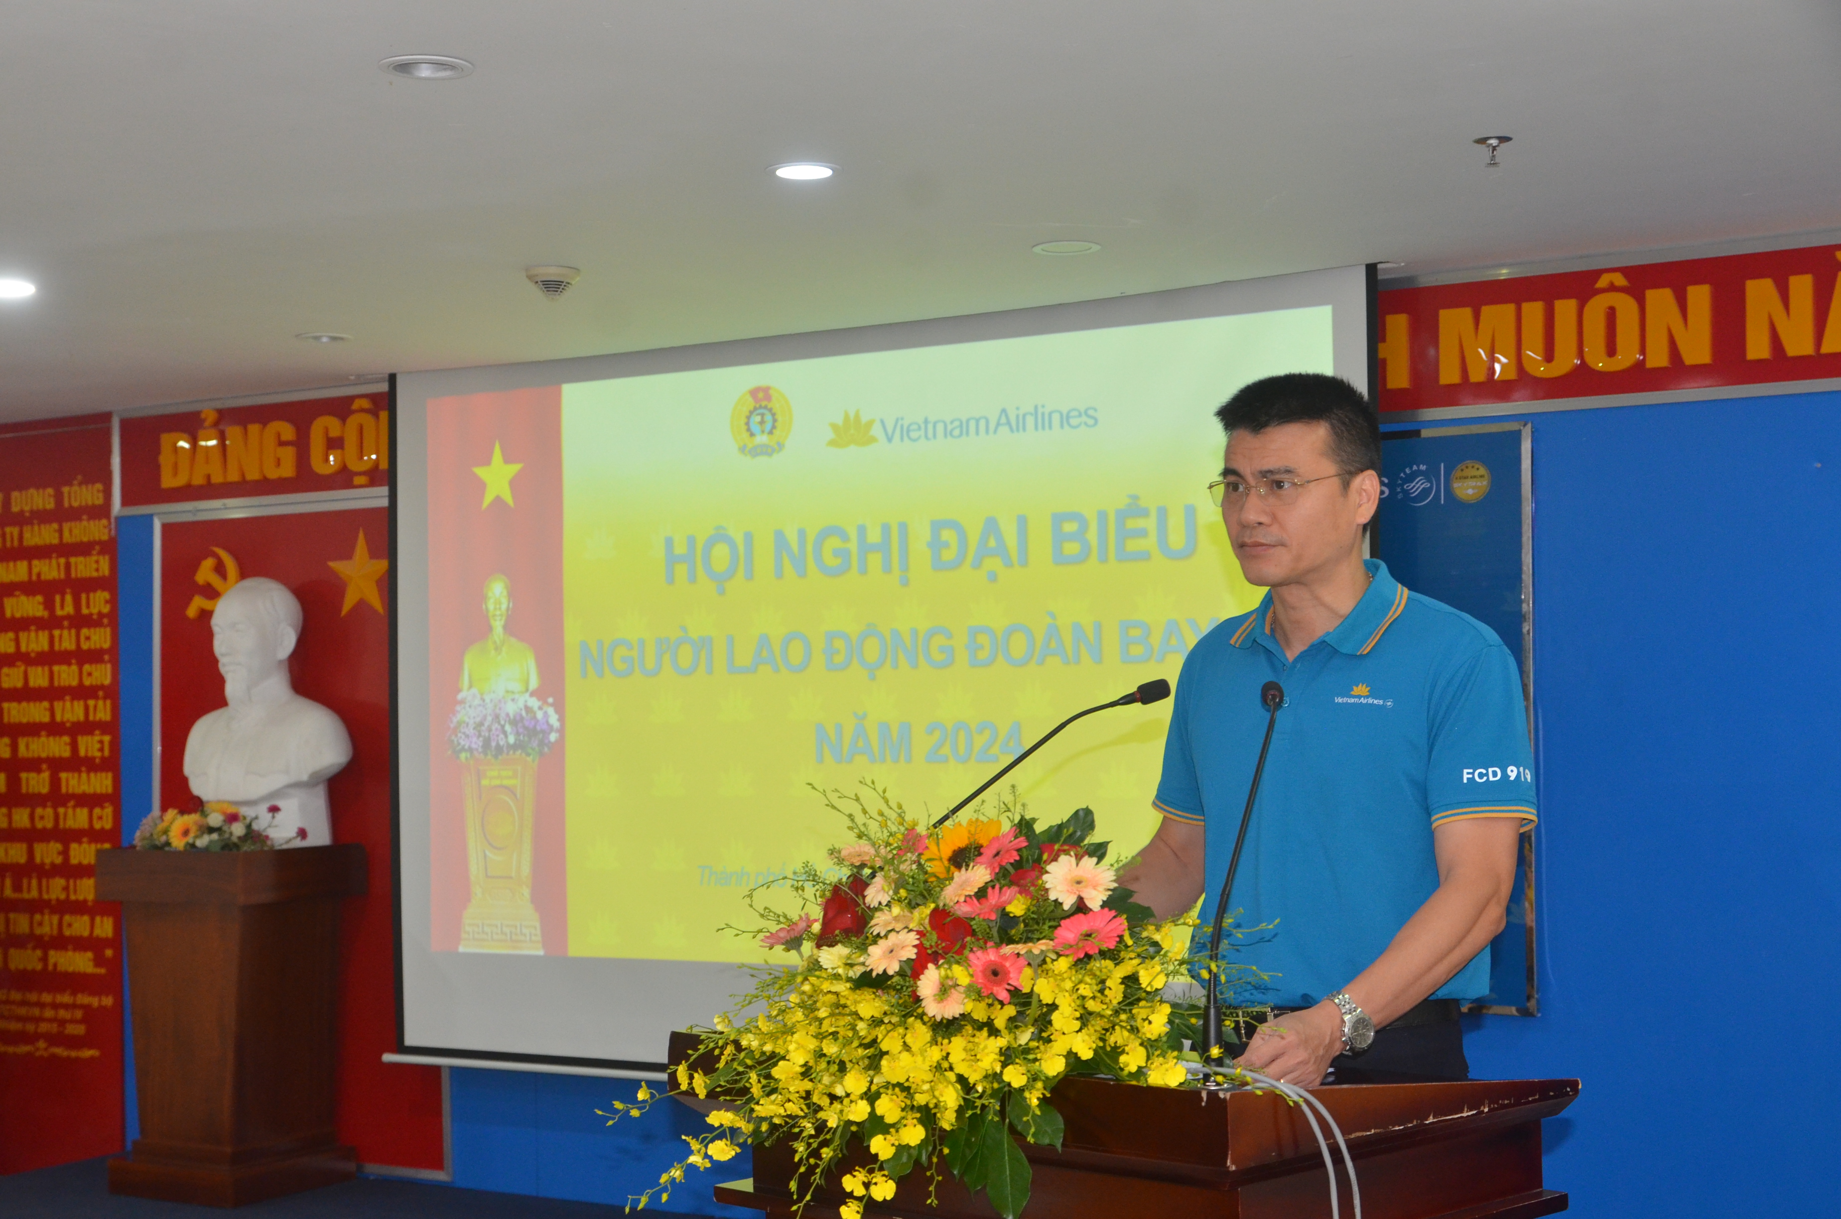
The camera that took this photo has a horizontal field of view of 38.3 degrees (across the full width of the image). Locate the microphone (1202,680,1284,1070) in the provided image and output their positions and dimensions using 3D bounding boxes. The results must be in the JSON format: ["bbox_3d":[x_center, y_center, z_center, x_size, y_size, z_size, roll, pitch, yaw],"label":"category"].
[{"bbox_3d":[0.309,0.250,2.535,0.060,0.367,0.200,-1,-2,18],"label":"microphone"}]

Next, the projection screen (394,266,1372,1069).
[{"bbox_3d":[-0.236,0.251,6.833,3.070,1.962,0.050,-2,-3,32],"label":"projection screen"}]

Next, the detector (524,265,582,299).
[{"bbox_3d":[-0.823,-0.730,5.945,0.122,0.060,0.122,-1,-2,0],"label":"detector"}]

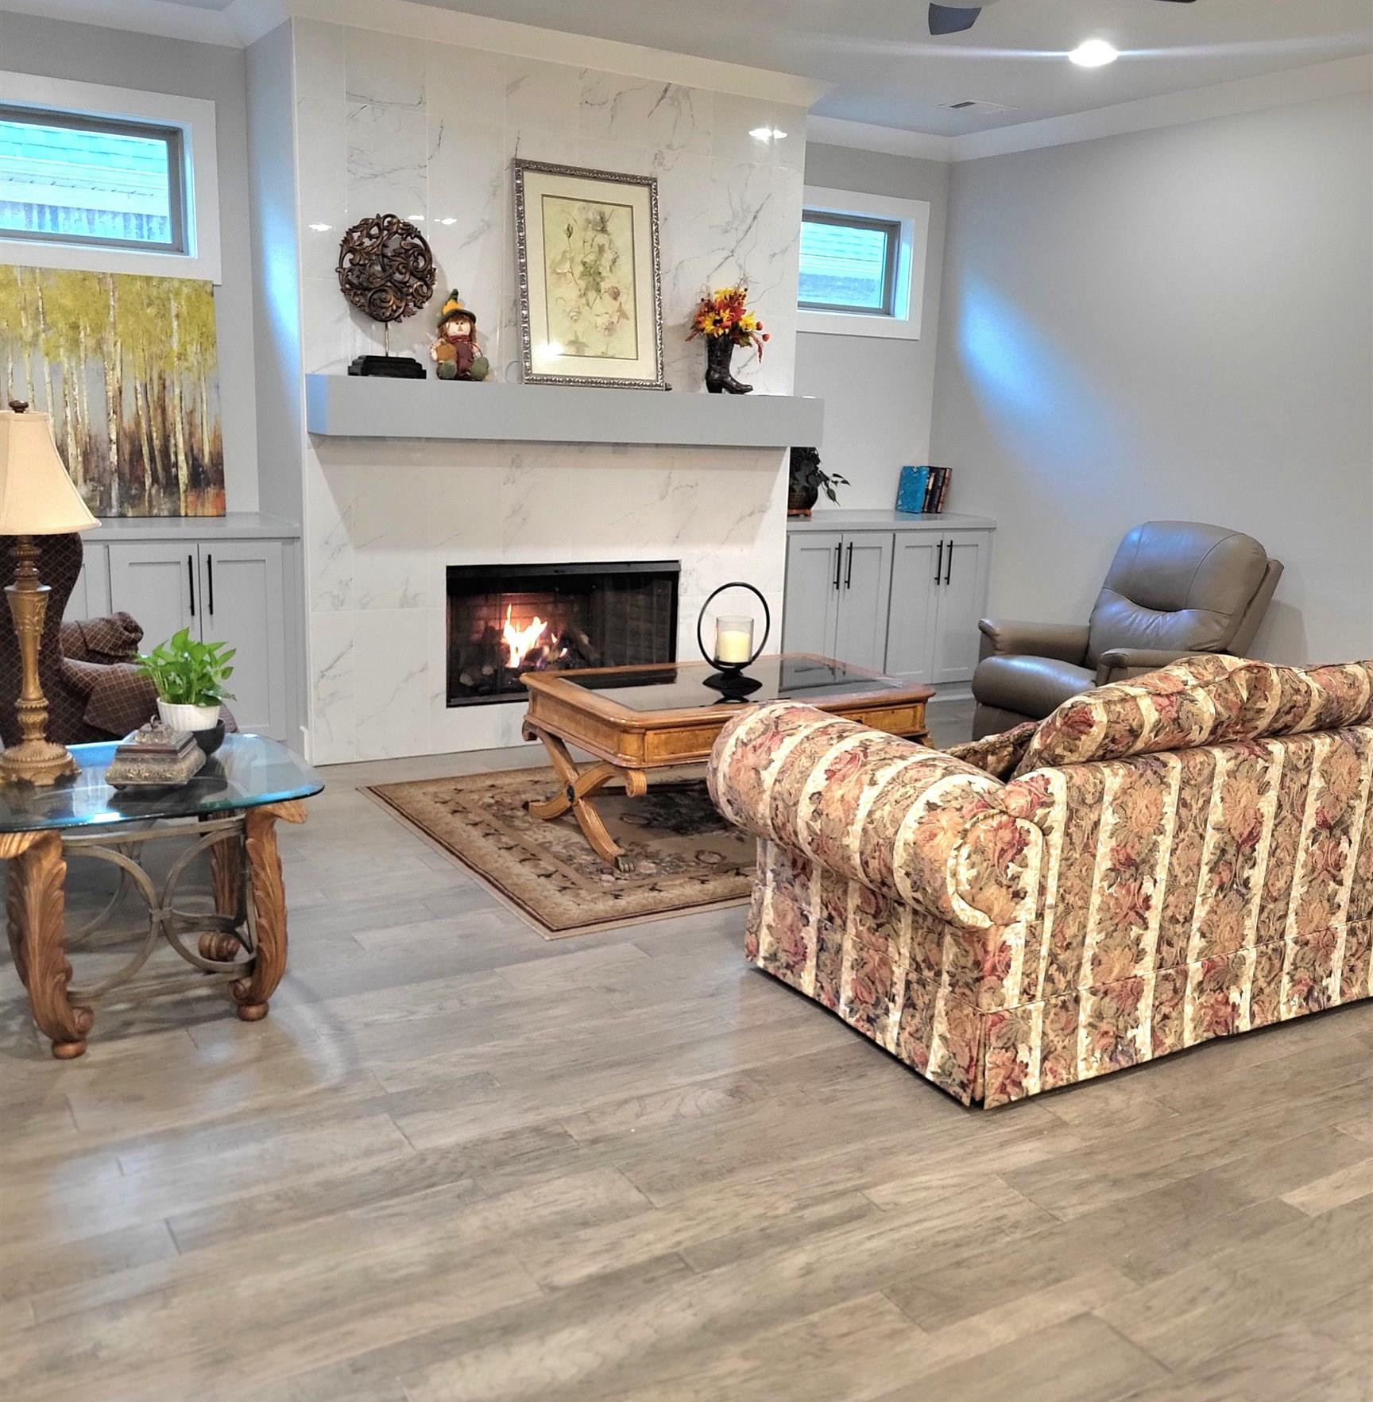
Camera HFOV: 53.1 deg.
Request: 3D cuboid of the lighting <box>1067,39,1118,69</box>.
[{"bbox_3d":[1.524,-2.421,5.150,0.190,0.030,0.190,-6,15,-32],"label":"lighting"}]

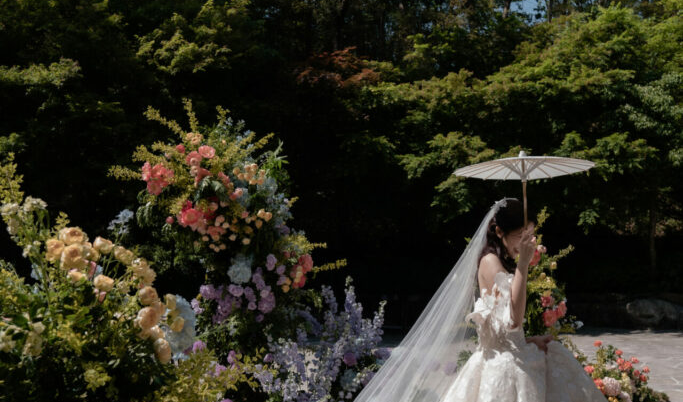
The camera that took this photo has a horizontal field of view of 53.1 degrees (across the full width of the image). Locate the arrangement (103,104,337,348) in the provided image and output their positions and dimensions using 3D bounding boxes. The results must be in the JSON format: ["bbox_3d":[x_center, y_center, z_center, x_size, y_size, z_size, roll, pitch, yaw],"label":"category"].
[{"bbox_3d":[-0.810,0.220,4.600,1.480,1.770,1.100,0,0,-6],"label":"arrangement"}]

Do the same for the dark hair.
[{"bbox_3d":[0.715,0.152,3.000,0.235,0.335,0.210,0,0,-7],"label":"dark hair"}]

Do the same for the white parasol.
[{"bbox_3d":[0.780,-0.020,2.930,0.610,0.370,0.610,-4,-5,0],"label":"white parasol"}]

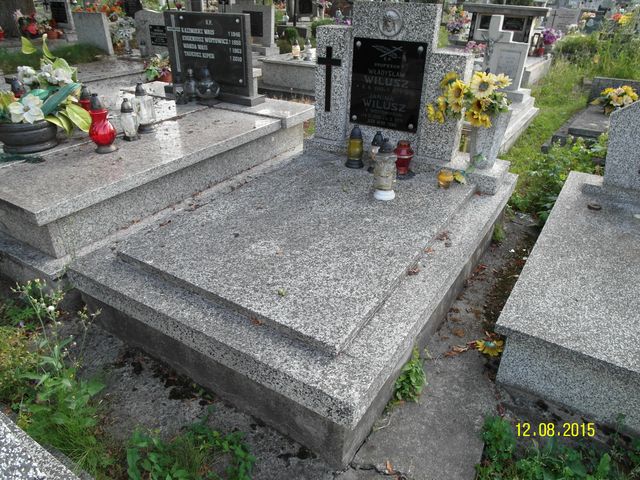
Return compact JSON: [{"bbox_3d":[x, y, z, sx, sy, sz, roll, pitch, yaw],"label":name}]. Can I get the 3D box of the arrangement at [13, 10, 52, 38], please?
[{"bbox_3d":[-4.824,-3.616,7.444,0.536,0.422,0.412,17,33,28],"label":"arrangement"}]

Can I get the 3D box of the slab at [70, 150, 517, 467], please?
[{"bbox_3d":[0.064,-0.037,2.444,1.438,0.352,2.074,18,36,28],"label":"slab"}]

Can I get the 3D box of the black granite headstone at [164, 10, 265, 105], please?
[{"bbox_3d":[-0.903,-1.483,3.610,0.984,0.639,0.175,17,33,28],"label":"black granite headstone"}]

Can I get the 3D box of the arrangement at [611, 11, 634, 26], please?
[{"bbox_3d":[5.045,-3.694,7.400,0.380,0.270,0.320,18,36,28],"label":"arrangement"}]

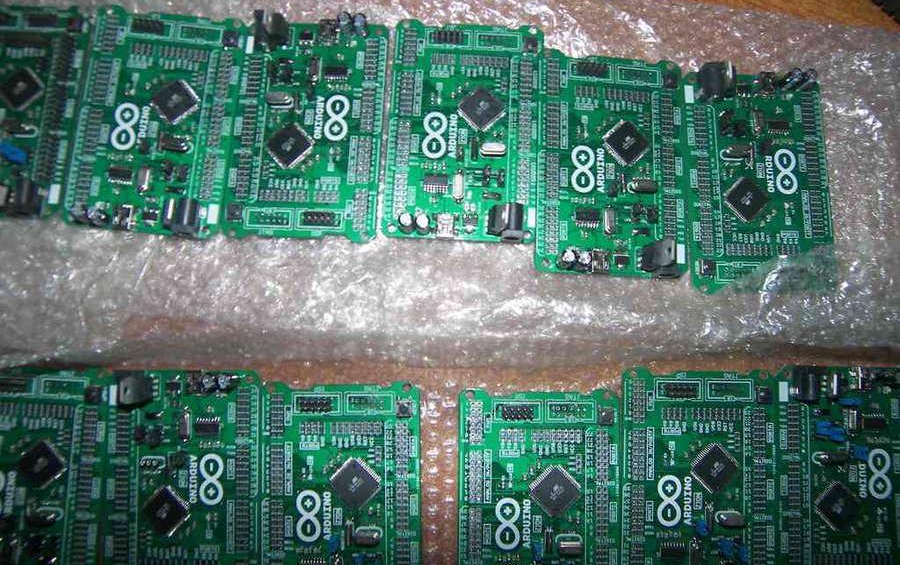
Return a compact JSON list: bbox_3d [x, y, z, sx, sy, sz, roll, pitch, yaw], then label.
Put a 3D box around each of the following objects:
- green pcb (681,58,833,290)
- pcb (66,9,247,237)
[{"bbox_3d":[0.133,-0.045,0.265,0.063,0.013,0.099,1,82,-4],"label":"green pcb"},{"bbox_3d":[-0.122,-0.068,0.257,0.063,0.013,0.099,5,82,-2],"label":"pcb"}]

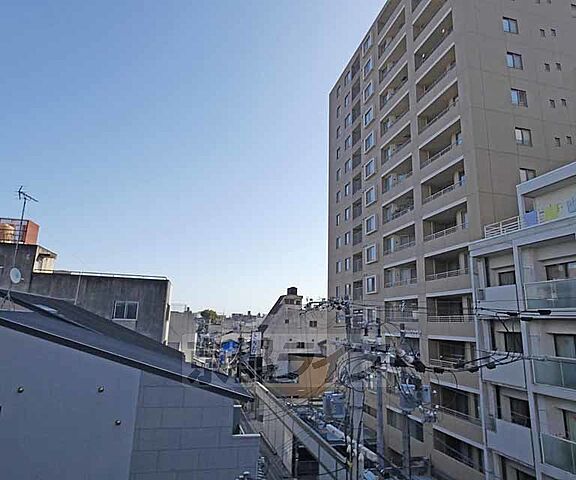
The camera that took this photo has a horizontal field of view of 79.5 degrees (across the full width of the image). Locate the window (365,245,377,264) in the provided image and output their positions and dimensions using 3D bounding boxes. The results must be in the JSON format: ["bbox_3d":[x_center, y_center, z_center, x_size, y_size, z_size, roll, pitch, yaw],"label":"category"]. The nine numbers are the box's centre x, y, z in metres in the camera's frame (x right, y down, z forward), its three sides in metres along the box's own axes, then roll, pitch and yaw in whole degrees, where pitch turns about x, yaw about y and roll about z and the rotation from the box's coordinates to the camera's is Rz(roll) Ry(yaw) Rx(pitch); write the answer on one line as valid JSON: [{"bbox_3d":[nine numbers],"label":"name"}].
[{"bbox_3d":[8.071,1.475,33.494,0.150,1.450,1.856,5,-13,-14],"label":"window"}]

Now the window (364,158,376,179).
[{"bbox_3d":[8.377,-7.288,35.703,0.200,1.630,2.050,5,-13,-13],"label":"window"}]

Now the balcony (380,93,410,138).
[{"bbox_3d":[10.323,-11.411,32.312,1.000,1.663,4.875,5,-13,-14],"label":"balcony"}]

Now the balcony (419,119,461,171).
[{"bbox_3d":[11.558,-6.833,25.595,1.000,1.695,4.539,5,-13,-14],"label":"balcony"}]

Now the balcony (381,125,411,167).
[{"bbox_3d":[10.222,-8.531,31.682,1.000,1.663,4.875,5,-13,-14],"label":"balcony"}]

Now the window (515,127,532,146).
[{"bbox_3d":[15.476,-6.708,22.768,1.270,1.250,0.170,5,-13,-13],"label":"window"}]

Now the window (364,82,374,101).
[{"bbox_3d":[8.674,-15.806,37.274,0.150,1.450,1.856,5,-13,-14],"label":"window"}]

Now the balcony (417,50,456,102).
[{"bbox_3d":[11.632,-12.446,26.353,1.300,1.800,4.600,5,-13,-13],"label":"balcony"}]

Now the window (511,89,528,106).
[{"bbox_3d":[15.590,-9.578,23.438,1.270,1.250,0.170,5,-13,-13],"label":"window"}]

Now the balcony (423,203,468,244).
[{"bbox_3d":[11.357,-1.072,24.335,1.000,1.695,4.539,5,-13,-14],"label":"balcony"}]

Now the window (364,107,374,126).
[{"bbox_3d":[8.609,-13.126,37.066,0.200,1.630,2.050,5,-13,-13],"label":"window"}]

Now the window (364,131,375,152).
[{"bbox_3d":[8.473,-10.046,36.014,0.150,1.450,1.856,5,-13,-14],"label":"window"}]

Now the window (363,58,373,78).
[{"bbox_3d":[8.775,-18.687,37.904,0.150,1.450,1.856,5,-13,-14],"label":"window"}]

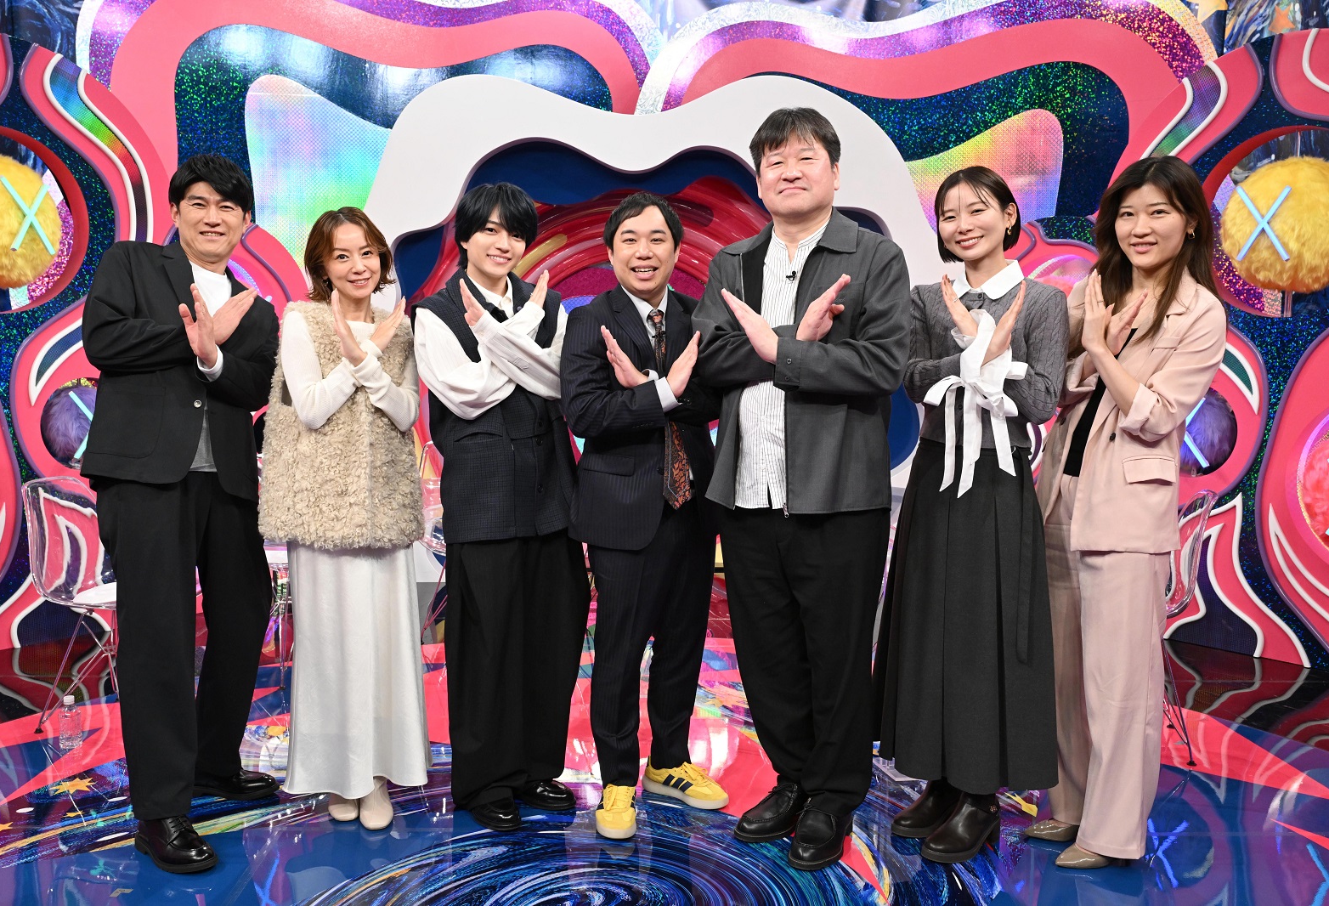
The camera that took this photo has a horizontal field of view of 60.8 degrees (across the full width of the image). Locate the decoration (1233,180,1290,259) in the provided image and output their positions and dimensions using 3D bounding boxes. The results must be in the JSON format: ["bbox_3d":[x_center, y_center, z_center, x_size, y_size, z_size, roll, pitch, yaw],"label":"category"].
[{"bbox_3d":[2.292,-0.888,4.344,0.040,0.280,0.190,-5,8,-44],"label":"decoration"}]

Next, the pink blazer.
[{"bbox_3d":[1.134,-0.096,2.757,0.340,0.670,0.440,-5,8,-44],"label":"pink blazer"}]

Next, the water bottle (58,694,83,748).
[{"bbox_3d":[-1.841,0.832,3.504,0.067,0.153,0.067,-2,6,-20],"label":"water bottle"}]

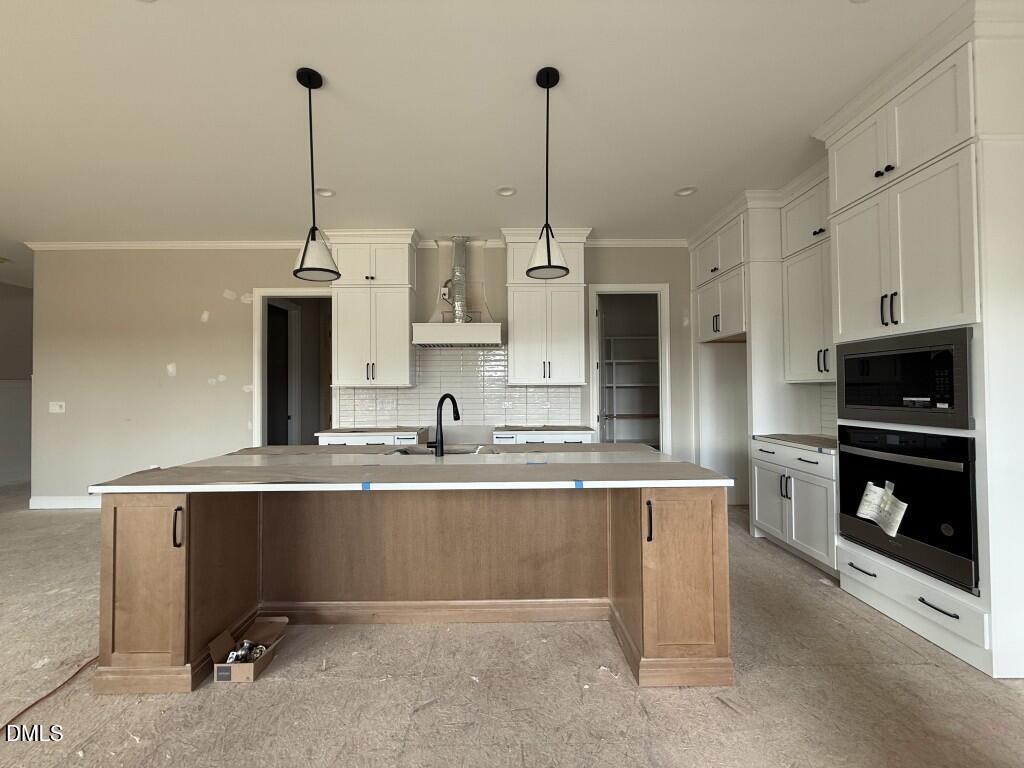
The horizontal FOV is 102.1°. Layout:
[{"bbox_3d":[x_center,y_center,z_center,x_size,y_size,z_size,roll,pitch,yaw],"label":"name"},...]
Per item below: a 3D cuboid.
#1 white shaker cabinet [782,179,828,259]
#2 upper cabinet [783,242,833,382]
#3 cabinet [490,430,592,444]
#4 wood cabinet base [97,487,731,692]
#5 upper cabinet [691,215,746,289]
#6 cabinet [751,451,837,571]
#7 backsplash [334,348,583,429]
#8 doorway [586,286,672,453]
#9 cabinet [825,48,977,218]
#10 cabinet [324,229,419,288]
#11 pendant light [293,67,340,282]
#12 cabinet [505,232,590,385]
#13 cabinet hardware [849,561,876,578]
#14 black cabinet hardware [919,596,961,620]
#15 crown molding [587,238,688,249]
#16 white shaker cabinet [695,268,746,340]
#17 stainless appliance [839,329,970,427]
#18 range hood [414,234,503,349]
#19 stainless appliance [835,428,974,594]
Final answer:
[{"bbox_3d":[2.567,-1.337,3.206,0.328,0.445,0.913,0,-1,-1],"label":"white shaker cabinet"},{"bbox_3d":[2.608,-0.571,3.255,0.331,1.113,0.952,0,-1,-1],"label":"upper cabinet"},{"bbox_3d":[0.328,0.936,4.559,1.020,0.874,0.639,0,-1,-1],"label":"cabinet"},{"bbox_3d":[-0.428,0.912,2.381,2.768,0.868,1.148,0,-1,-1],"label":"wood cabinet base"},{"bbox_3d":[2.394,-1.308,4.195,0.643,0.440,0.966,0,-1,-1],"label":"upper cabinet"},{"bbox_3d":[2.430,0.902,3.169,0.638,0.864,0.913,0,-1,-1],"label":"cabinet"},{"bbox_3d":[-0.601,0.038,4.804,2.832,0.937,0.020,0,-1,-1],"label":"backsplash"},{"bbox_3d":[1.379,0.109,4.851,0.933,2.540,0.140,0,-1,-1],"label":"doorway"},{"bbox_3d":[2.458,-1.366,2.354,0.641,0.456,0.857,0,-1,-1],"label":"cabinet"},{"bbox_3d":[-1.517,-1.350,4.628,0.987,0.611,0.401,0,-1,-1],"label":"cabinet"},{"bbox_3d":[-1.083,-1.149,2.301,0.235,1.111,0.235,0,-1,-1],"label":"pendant light"},{"bbox_3d":[0.381,-0.831,4.708,0.946,1.696,0.398,0,-1,-1],"label":"cabinet"},{"bbox_3d":[2.105,1.124,2.487,0.034,0.016,0.181,0,-1,-1],"label":"cabinet hardware"},{"bbox_3d":[2.109,1.106,2.045,0.037,0.018,0.188,0,-1,-1],"label":"black cabinet hardware"},{"bbox_3d":[1.435,-1.631,4.802,1.260,0.081,0.072,0,-1,-1],"label":"crown molding"},{"bbox_3d":[2.436,-0.776,4.239,0.641,0.621,0.942,0,-1,-1],"label":"white shaker cabinet"},{"bbox_3d":[2.374,-0.017,2.327,0.481,0.471,0.767,0,-1,-1],"label":"stainless appliance"},{"bbox_3d":[-0.573,-1.025,4.556,0.922,1.255,0.500,0,-1,-1],"label":"range hood"},{"bbox_3d":[2.417,0.620,2.316,0.611,0.732,0.767,0,-1,-1],"label":"stainless appliance"}]

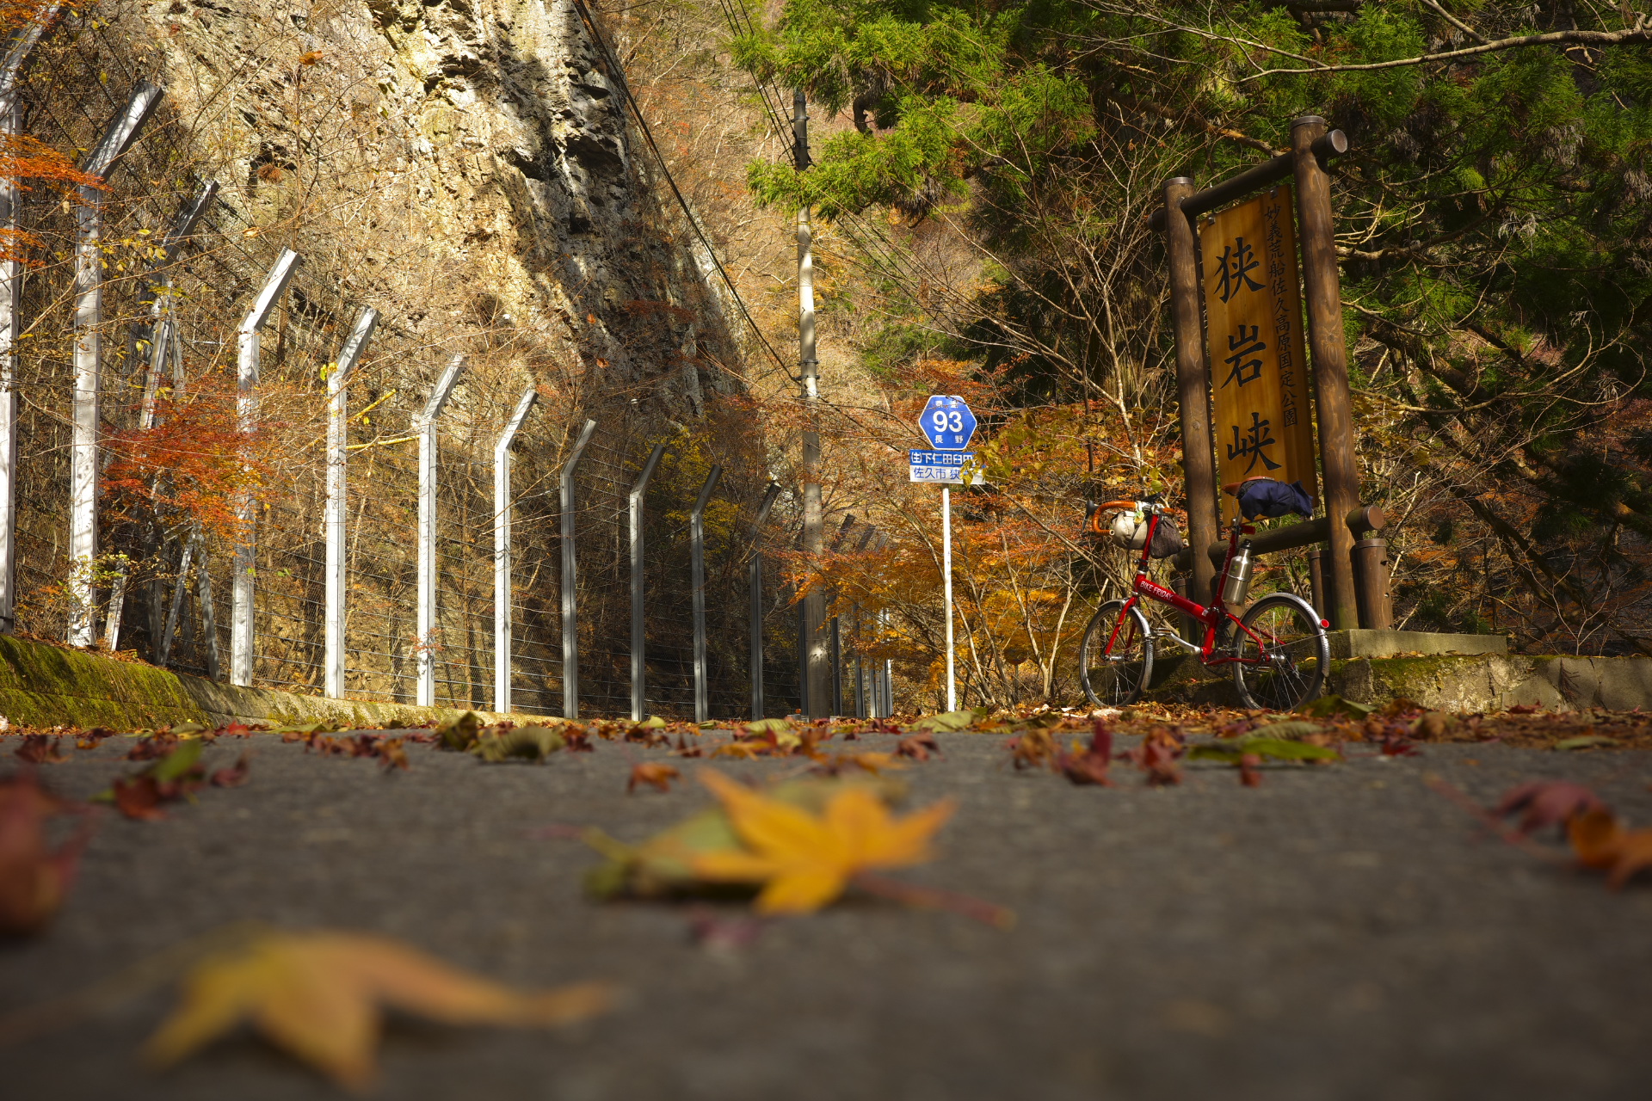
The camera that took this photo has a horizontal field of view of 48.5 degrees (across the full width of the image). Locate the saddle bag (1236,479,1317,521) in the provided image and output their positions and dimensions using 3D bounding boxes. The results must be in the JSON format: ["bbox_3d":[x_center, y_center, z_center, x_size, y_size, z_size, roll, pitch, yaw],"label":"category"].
[{"bbox_3d":[1.960,-0.217,8.000,0.250,0.170,0.230,4,-5,-36],"label":"saddle bag"}]

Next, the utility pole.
[{"bbox_3d":[-0.263,-2.485,29.686,0.340,10.411,0.340,-2,-8,0],"label":"utility pole"}]

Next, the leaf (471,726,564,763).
[{"bbox_3d":[-0.426,0.268,2.530,0.128,0.046,0.080,-2,-8,0],"label":"leaf"}]

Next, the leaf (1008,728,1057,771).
[{"bbox_3d":[0.211,0.204,1.883,0.050,0.041,0.045,-2,-8,0],"label":"leaf"}]

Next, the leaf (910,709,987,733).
[{"bbox_3d":[0.361,0.502,5.431,0.214,0.065,0.120,-2,-8,0],"label":"leaf"}]

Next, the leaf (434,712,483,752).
[{"bbox_3d":[-0.691,0.342,3.458,0.095,0.069,0.065,-2,-8,0],"label":"leaf"}]

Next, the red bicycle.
[{"bbox_3d":[1.662,0.218,8.310,0.440,1.000,1.500,4,-5,-36],"label":"red bicycle"}]

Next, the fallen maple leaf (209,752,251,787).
[{"bbox_3d":[-0.566,0.209,1.744,0.039,0.030,0.036,-2,-8,0],"label":"fallen maple leaf"}]

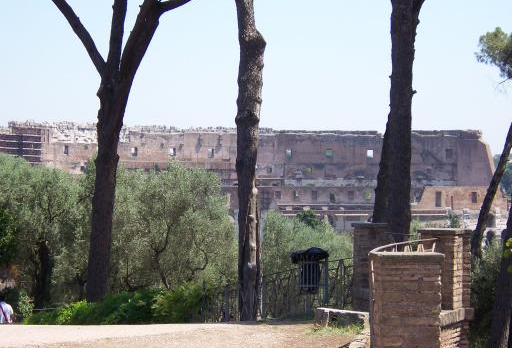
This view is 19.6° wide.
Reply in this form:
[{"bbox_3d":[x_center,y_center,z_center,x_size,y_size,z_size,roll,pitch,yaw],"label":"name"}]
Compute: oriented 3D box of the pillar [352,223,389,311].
[{"bbox_3d":[1.486,1.227,19.200,0.470,1.180,0.460,0,-1,6],"label":"pillar"}]

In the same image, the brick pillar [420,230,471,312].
[{"bbox_3d":[2.140,1.080,16.650,0.500,0.900,0.480,0,-1,23],"label":"brick pillar"}]

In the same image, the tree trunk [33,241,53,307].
[{"bbox_3d":[-5.200,2.450,36.000,0.480,1.750,0.480,0,-1,0],"label":"tree trunk"}]

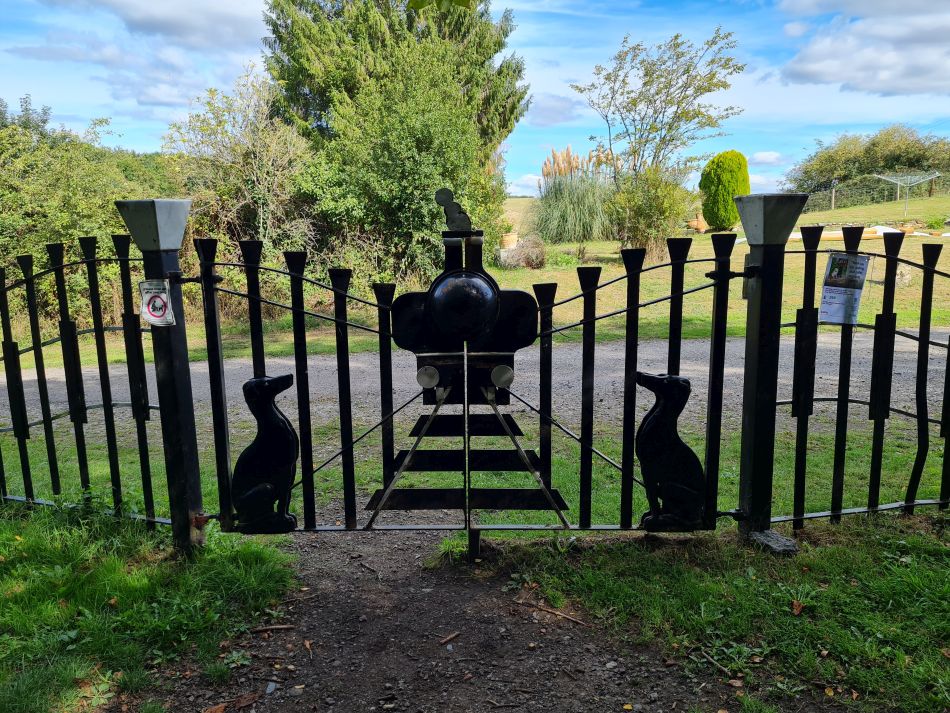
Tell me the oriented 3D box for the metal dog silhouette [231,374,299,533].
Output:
[{"bbox_3d":[-0.928,0.429,3.179,0.282,0.712,0.110,-1,11,0],"label":"metal dog silhouette"}]

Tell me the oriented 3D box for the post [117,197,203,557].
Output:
[{"bbox_3d":[-1.308,0.115,3.099,0.210,1.544,0.210,3,11,22],"label":"post"}]

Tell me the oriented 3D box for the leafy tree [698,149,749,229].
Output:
[{"bbox_3d":[7.678,-5.081,21.964,1.540,2.433,1.540,3,11,19],"label":"leafy tree"}]

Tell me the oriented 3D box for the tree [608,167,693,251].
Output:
[{"bbox_3d":[4.364,-3.622,17.648,2.127,2.181,2.021,2,11,14],"label":"tree"}]

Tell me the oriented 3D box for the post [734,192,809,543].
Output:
[{"bbox_3d":[1.274,0.089,3.193,0.210,1.571,0.210,-3,11,-12],"label":"post"}]

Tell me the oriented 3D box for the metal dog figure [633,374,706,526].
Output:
[{"bbox_3d":[0.875,0.421,3.213,0.296,0.727,0.110,-1,11,0],"label":"metal dog figure"}]

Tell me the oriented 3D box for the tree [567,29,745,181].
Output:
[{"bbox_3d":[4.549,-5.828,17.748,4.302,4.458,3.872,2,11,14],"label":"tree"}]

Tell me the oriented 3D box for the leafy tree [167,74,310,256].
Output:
[{"bbox_3d":[-4.118,-3.061,12.439,2.575,3.638,2.446,-4,11,-17],"label":"leafy tree"}]

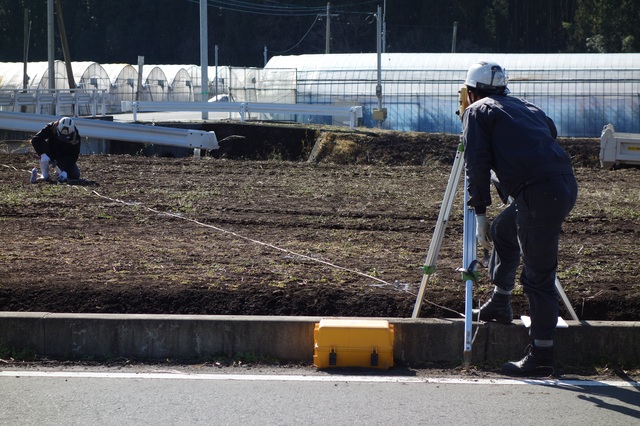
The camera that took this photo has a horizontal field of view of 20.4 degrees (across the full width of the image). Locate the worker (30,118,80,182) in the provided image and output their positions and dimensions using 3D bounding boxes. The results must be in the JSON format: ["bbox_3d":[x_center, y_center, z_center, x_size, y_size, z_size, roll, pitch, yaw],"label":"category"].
[{"bbox_3d":[-3.477,-0.839,23.403,0.630,0.860,0.750,1,4,10],"label":"worker"}]

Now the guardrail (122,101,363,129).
[{"bbox_3d":[-2.867,-3.623,65.213,8.750,0.930,0.300,1,4,7],"label":"guardrail"}]

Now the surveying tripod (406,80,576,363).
[{"bbox_3d":[0.985,0.037,9.911,0.950,1.490,0.880,0,4,-2],"label":"surveying tripod"}]

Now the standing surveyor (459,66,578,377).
[{"bbox_3d":[1.060,-0.004,9.527,0.660,1.630,0.520,3,5,35],"label":"standing surveyor"}]

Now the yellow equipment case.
[{"bbox_3d":[0.184,0.701,9.580,0.435,0.216,0.300,0,4,5],"label":"yellow equipment case"}]

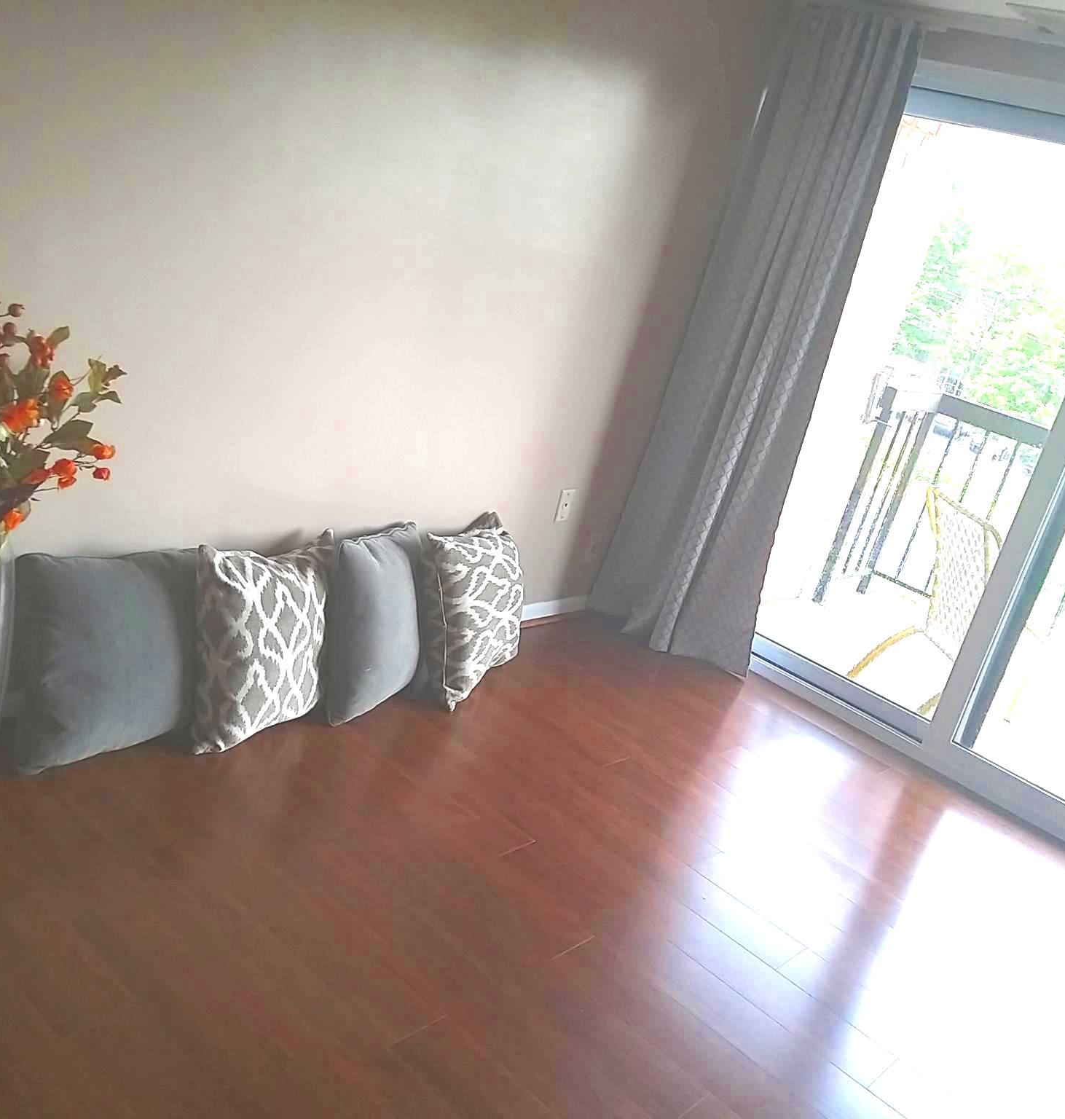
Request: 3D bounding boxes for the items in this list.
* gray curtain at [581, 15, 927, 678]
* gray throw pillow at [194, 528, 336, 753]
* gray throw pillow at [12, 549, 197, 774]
[{"bbox_3d":[0.761,-0.689,3.929,0.630,2.160,0.200,29,23,35],"label":"gray curtain"},{"bbox_3d":[-0.663,0.191,2.937,0.175,0.475,0.465,9,14,27],"label":"gray throw pillow"},{"bbox_3d":[-0.949,0.212,2.678,0.165,0.460,0.455,5,10,35],"label":"gray throw pillow"}]

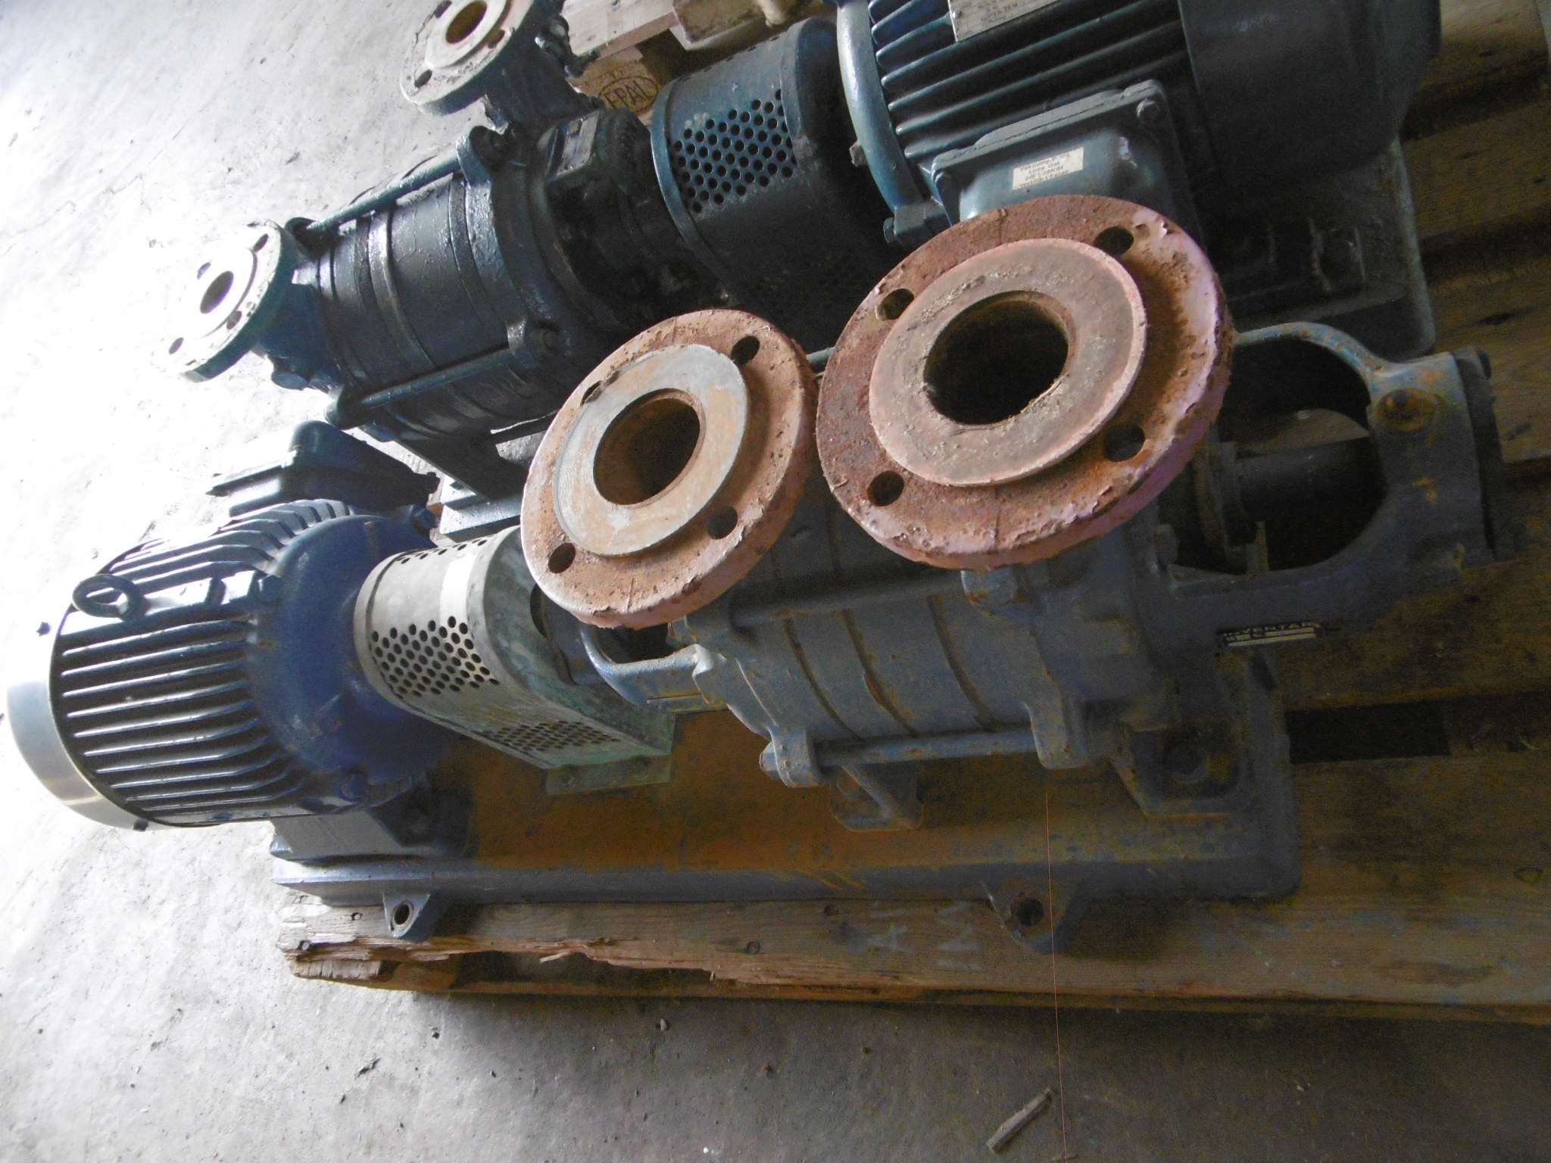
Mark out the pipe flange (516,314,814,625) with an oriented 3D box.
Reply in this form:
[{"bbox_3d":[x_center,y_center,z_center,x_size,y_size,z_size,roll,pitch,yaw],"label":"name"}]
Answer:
[{"bbox_3d":[-0.060,-0.065,0.574,0.184,0.024,0.184,-9,61,30],"label":"pipe flange"}]

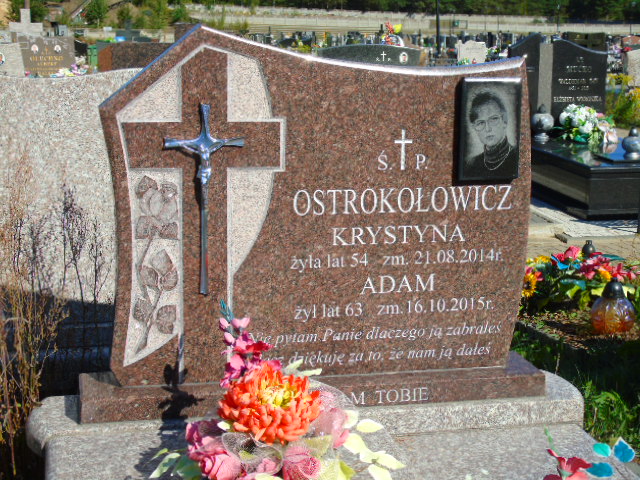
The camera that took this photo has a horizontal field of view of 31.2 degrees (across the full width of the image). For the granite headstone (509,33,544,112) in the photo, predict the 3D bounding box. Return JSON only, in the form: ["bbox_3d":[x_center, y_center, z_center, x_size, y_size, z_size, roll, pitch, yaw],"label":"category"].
[{"bbox_3d":[1.871,-1.430,10.592,0.300,0.954,0.080,-2,11,-12],"label":"granite headstone"}]

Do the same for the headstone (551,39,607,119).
[{"bbox_3d":[2.399,-1.418,10.713,0.539,0.902,0.080,-2,11,-12],"label":"headstone"}]

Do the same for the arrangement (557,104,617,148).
[{"bbox_3d":[2.463,-1.075,10.550,0.470,0.350,0.340,-2,11,-12],"label":"arrangement"}]

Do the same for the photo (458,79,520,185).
[{"bbox_3d":[0.462,-0.298,3.103,0.170,0.277,0.025,-2,11,-12],"label":"photo"}]

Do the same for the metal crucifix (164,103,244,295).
[{"bbox_3d":[-0.298,-0.107,2.956,0.204,0.498,0.045,-2,11,-12],"label":"metal crucifix"}]

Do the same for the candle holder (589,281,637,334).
[{"bbox_3d":[1.198,0.278,4.680,0.180,0.215,0.180,-2,11,-12],"label":"candle holder"}]

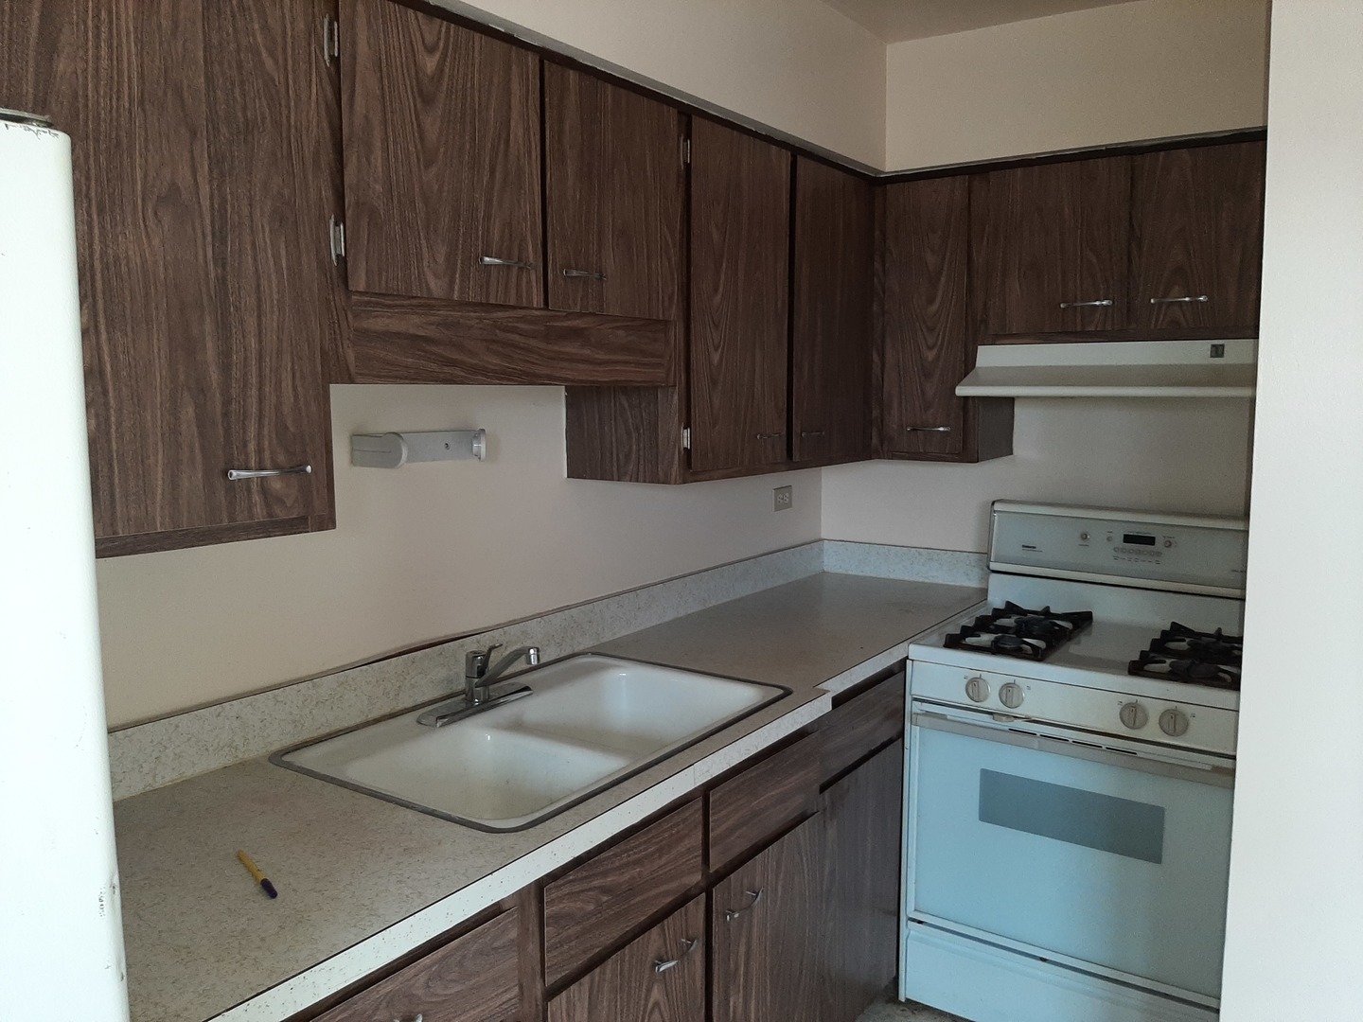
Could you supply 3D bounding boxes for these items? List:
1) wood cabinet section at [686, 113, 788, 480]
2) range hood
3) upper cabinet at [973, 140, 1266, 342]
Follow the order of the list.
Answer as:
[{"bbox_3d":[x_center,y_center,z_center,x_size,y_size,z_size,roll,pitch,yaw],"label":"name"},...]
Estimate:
[{"bbox_3d":[-0.001,-0.470,2.382,0.337,0.764,0.466,4,8,35],"label":"wood cabinet section"},{"bbox_3d":[1.131,-0.354,2.546,0.740,0.131,0.504,4,8,35],"label":"range hood"},{"bbox_3d":[1.172,-0.648,2.575,0.734,0.457,0.352,4,8,35],"label":"upper cabinet"}]

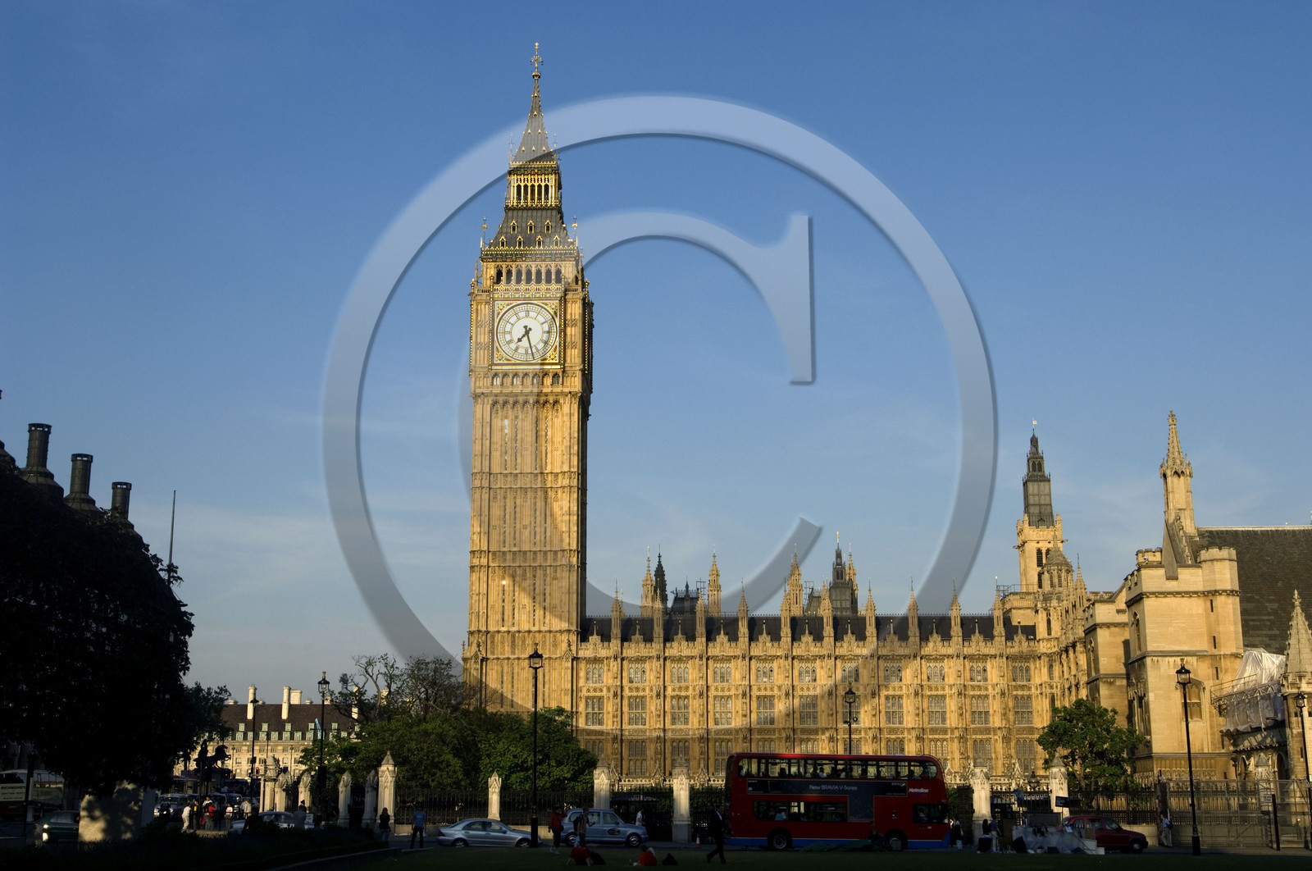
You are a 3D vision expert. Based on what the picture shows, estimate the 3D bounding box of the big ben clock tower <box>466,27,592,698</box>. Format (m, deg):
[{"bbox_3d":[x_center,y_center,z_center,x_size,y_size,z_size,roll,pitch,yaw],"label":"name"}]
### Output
[{"bbox_3d":[-15.426,-3.684,187.476,13.400,96.300,13.400,-1,-12,2],"label":"big ben clock tower"}]

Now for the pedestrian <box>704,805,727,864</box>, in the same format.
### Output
[{"bbox_3d":[1.880,12.383,47.402,0.750,1.740,0.550,-3,-14,10],"label":"pedestrian"}]

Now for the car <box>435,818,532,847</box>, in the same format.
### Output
[{"bbox_3d":[-7.140,17.270,65.934,4.530,1.430,1.750,-1,-12,2],"label":"car"}]

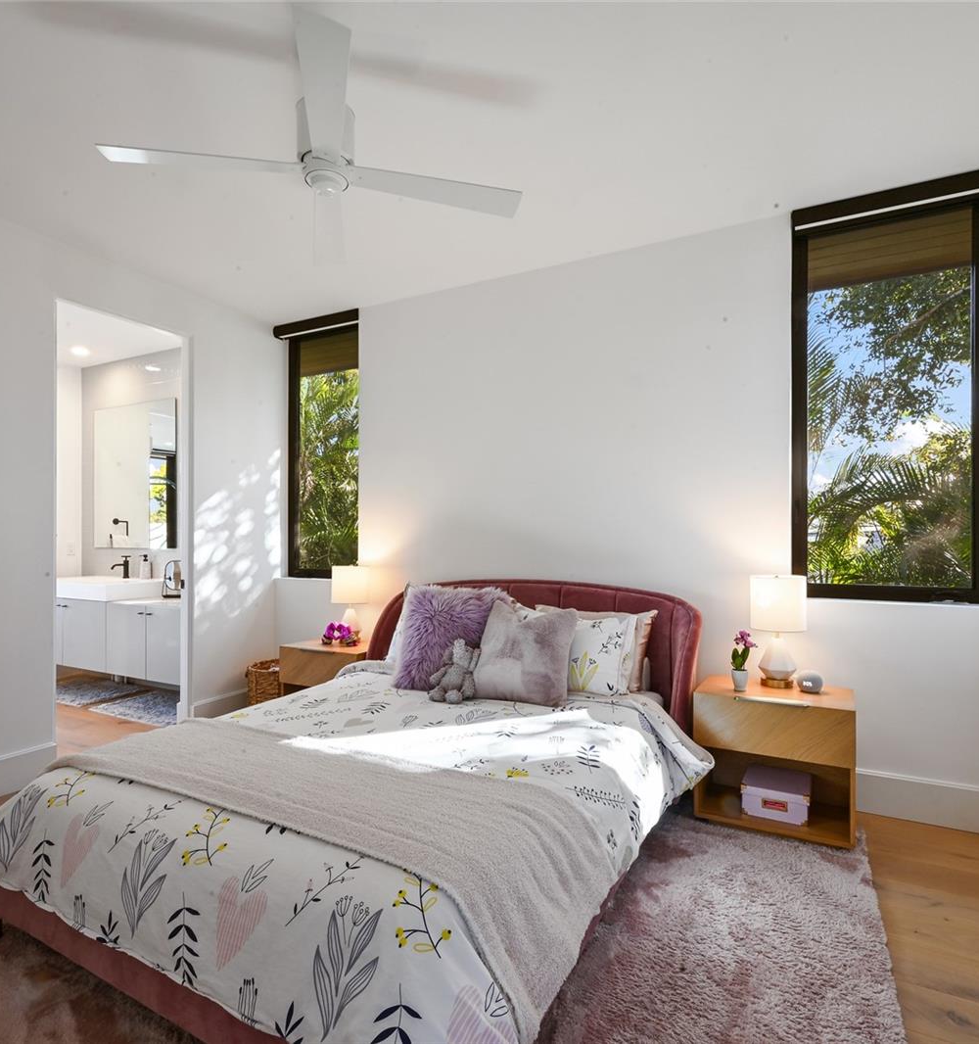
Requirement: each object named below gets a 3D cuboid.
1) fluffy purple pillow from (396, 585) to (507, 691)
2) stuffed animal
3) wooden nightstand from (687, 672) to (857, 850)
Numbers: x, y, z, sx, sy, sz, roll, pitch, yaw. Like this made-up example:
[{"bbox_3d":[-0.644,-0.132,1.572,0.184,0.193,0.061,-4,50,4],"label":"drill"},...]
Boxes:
[{"bbox_3d":[-0.200,0.574,2.977,0.480,0.500,0.160,0,-18,16],"label":"fluffy purple pillow"},{"bbox_3d":[-0.158,0.674,2.750,0.220,0.265,0.180,0,-1,22],"label":"stuffed animal"},{"bbox_3d":[1.256,1.014,2.683,0.605,0.540,0.375,0,-1,28],"label":"wooden nightstand"}]

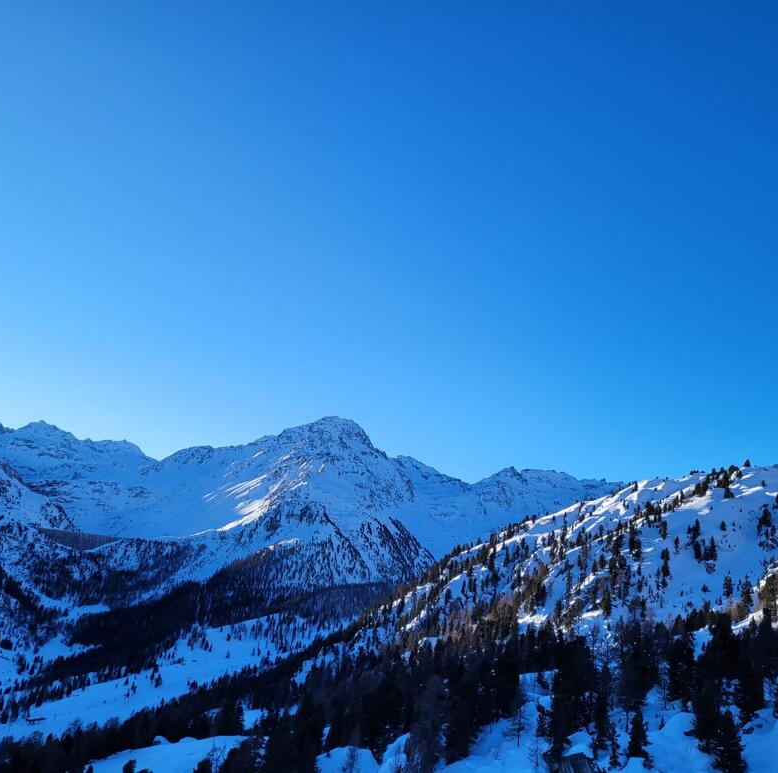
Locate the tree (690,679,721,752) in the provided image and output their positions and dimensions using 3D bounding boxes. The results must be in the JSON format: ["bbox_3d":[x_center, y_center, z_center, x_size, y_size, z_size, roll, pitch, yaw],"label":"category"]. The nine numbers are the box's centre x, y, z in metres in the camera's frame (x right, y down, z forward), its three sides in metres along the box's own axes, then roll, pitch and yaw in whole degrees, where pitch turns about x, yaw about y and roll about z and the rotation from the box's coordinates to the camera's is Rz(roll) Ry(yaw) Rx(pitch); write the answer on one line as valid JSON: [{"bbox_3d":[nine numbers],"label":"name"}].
[{"bbox_3d":[31.590,32.740,77.000,3.180,7.180,3.180,0,-6,0],"label":"tree"}]

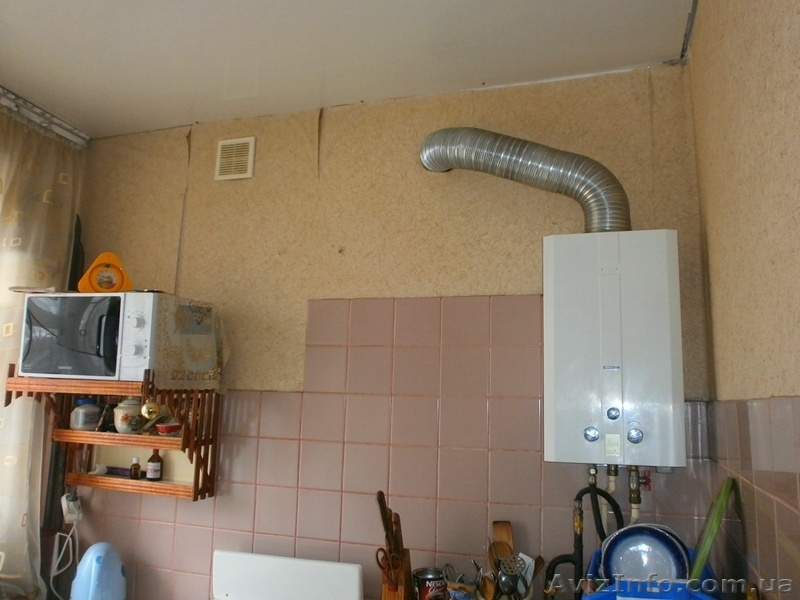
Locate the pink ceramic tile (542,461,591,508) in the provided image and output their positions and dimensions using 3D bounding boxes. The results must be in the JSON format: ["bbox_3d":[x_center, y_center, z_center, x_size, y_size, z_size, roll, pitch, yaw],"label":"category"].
[{"bbox_3d":[0.476,0.505,1.750,0.150,0.150,0.008,-1,-9,18],"label":"pink ceramic tile"}]

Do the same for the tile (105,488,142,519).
[{"bbox_3d":[-0.973,0.687,2.205,0.150,0.150,0.008,-1,-9,18],"label":"tile"}]

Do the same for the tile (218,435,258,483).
[{"bbox_3d":[-0.538,0.533,2.083,0.150,0.150,0.008,-1,-9,18],"label":"tile"}]

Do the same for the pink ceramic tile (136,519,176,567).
[{"bbox_3d":[-0.832,0.836,2.134,0.150,0.150,0.008,-1,-9,18],"label":"pink ceramic tile"}]

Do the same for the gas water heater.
[{"bbox_3d":[0.563,0.129,1.671,0.335,0.590,0.235,-1,-9,17],"label":"gas water heater"}]

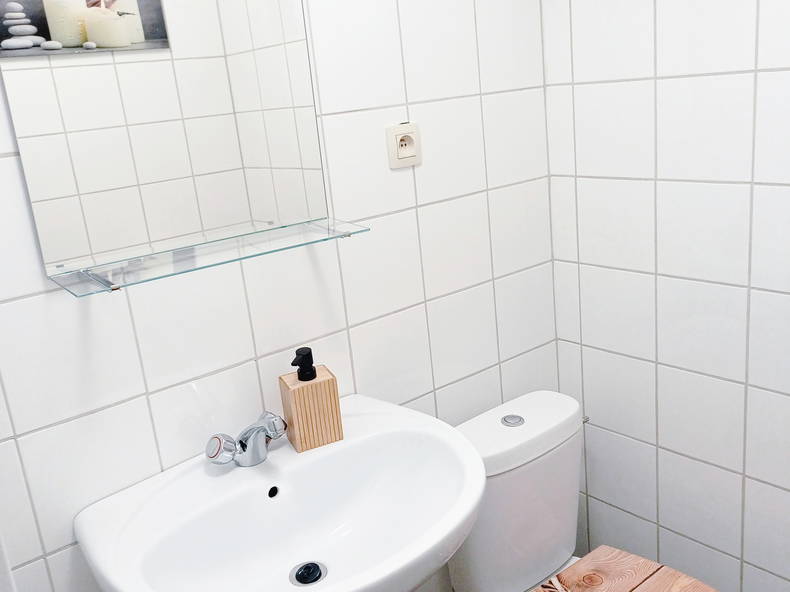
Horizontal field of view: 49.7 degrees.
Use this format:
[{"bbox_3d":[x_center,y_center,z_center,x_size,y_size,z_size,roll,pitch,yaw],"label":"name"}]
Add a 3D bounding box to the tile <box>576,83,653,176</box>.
[{"bbox_3d":[0.461,-0.348,1.793,0.008,0.197,0.200,-18,20,-38],"label":"tile"}]

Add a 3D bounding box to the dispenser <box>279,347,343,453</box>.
[{"bbox_3d":[-0.145,0.169,1.460,0.080,0.163,0.069,-11,17,-21],"label":"dispenser"}]

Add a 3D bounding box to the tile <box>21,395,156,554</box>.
[{"bbox_3d":[-0.474,0.279,1.359,0.199,0.196,0.010,-18,19,-37],"label":"tile"}]

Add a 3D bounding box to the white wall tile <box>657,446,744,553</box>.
[{"bbox_3d":[0.662,0.444,1.847,0.010,0.195,0.199,-18,20,-37],"label":"white wall tile"}]

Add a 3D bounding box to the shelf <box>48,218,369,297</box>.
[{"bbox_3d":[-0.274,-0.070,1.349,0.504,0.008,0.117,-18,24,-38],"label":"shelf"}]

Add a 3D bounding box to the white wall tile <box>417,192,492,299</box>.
[{"bbox_3d":[0.127,-0.108,1.786,0.201,0.195,0.010,-18,20,-37],"label":"white wall tile"}]

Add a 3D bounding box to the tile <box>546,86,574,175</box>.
[{"bbox_3d":[0.371,-0.366,1.890,0.010,0.195,0.071,-18,20,-37],"label":"tile"}]

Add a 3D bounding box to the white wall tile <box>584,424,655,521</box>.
[{"bbox_3d":[0.532,0.414,1.998,0.010,0.195,0.199,-18,20,-37],"label":"white wall tile"}]

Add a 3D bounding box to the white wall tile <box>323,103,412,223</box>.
[{"bbox_3d":[-0.044,-0.250,1.612,0.200,0.197,0.008,-18,20,-38],"label":"white wall tile"}]

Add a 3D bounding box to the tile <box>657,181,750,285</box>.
[{"bbox_3d":[0.610,-0.127,1.693,0.010,0.196,0.196,-18,19,-37],"label":"tile"}]

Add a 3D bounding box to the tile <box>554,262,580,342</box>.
[{"bbox_3d":[0.408,0.015,1.999,0.010,0.196,0.074,-18,19,-37],"label":"tile"}]

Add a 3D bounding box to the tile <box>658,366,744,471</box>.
[{"bbox_3d":[0.645,0.254,1.794,0.010,0.195,0.199,-18,20,-37],"label":"tile"}]

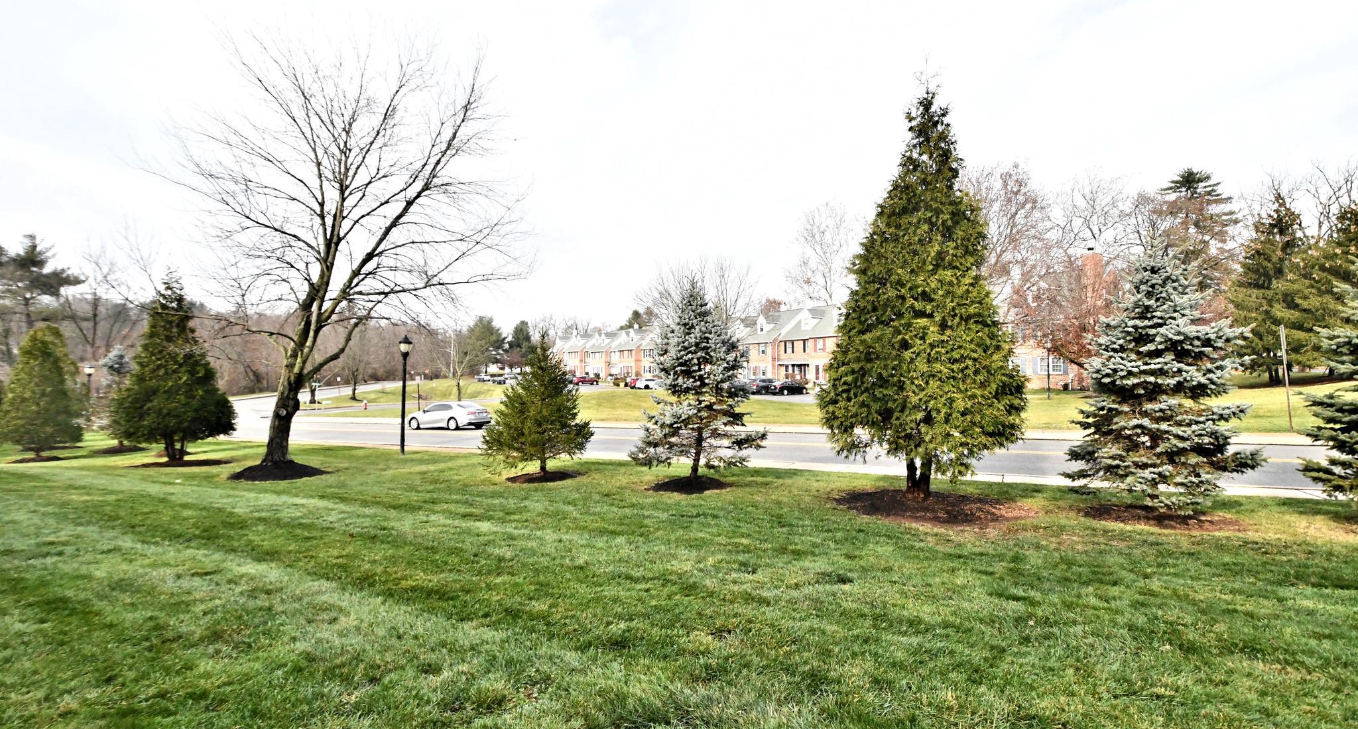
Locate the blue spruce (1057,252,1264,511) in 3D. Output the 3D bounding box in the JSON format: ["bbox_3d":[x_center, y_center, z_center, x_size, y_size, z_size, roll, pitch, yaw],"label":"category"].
[{"bbox_3d":[6.749,0.200,7.900,2.400,3.748,2.400,0,0,0],"label":"blue spruce"}]

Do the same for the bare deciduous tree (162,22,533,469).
[{"bbox_3d":[-8.456,-2.929,14.200,8.200,10.972,8.200,0,0,0],"label":"bare deciduous tree"}]

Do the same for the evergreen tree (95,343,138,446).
[{"bbox_3d":[-22.062,1.255,22.300,2.400,3.950,2.400,0,-1,-44],"label":"evergreen tree"}]

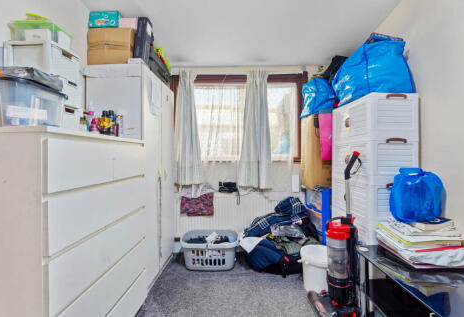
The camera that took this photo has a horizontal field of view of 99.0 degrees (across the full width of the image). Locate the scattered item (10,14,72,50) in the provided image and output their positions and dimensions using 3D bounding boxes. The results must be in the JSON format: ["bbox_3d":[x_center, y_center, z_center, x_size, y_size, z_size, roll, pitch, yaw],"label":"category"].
[{"bbox_3d":[-0.965,-0.630,1.015,0.220,0.150,0.150,0,0,0],"label":"scattered item"}]

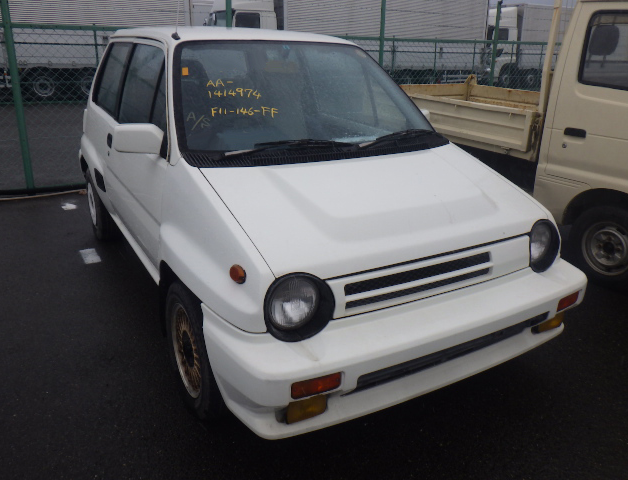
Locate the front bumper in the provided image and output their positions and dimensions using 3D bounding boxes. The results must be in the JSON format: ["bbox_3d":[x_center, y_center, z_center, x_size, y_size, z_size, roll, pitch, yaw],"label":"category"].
[{"bbox_3d":[0.430,0.322,1.921,1.590,0.360,0.395,-10,22,-29],"label":"front bumper"}]

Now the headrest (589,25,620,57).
[{"bbox_3d":[1.859,-1.277,3.314,0.230,0.190,0.100,-10,22,-29],"label":"headrest"}]

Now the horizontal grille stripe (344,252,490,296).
[{"bbox_3d":[0.410,0.120,1.897,0.702,0.047,0.030,-10,22,-29],"label":"horizontal grille stripe"}]

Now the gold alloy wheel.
[{"bbox_3d":[-0.426,0.402,1.975,0.140,0.365,0.365,-10,22,-29],"label":"gold alloy wheel"}]

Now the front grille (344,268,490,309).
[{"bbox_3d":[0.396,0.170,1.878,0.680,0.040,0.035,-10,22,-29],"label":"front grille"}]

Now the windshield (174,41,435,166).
[{"bbox_3d":[-0.056,-0.731,2.471,1.340,0.130,0.660,-10,62,-29],"label":"windshield"}]

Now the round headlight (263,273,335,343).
[{"bbox_3d":[-0.055,0.192,1.569,0.205,0.205,0.090,-10,22,-29],"label":"round headlight"}]

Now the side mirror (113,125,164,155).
[{"bbox_3d":[-0.700,-0.396,2.037,0.180,0.115,0.095,-10,22,-29],"label":"side mirror"}]

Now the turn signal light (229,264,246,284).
[{"bbox_3d":[-0.235,0.106,1.590,0.060,0.060,0.040,17,24,37],"label":"turn signal light"}]

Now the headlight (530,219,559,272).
[{"bbox_3d":[0.929,0.026,2.120,0.205,0.205,0.090,-10,22,-29],"label":"headlight"}]

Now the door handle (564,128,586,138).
[{"bbox_3d":[1.640,-0.668,3.247,0.040,0.055,0.145,-10,22,-29],"label":"door handle"}]

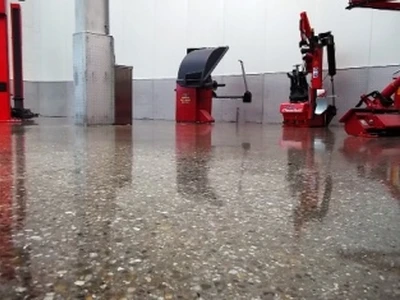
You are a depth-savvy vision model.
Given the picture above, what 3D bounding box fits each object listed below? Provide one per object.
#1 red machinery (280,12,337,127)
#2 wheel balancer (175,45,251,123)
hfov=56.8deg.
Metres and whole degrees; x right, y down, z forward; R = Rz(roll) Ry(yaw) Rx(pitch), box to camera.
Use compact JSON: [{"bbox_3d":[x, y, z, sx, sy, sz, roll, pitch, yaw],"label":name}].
[{"bbox_3d":[1.998,-1.396,6.465,0.820,1.970,0.960,6,7,36],"label":"red machinery"},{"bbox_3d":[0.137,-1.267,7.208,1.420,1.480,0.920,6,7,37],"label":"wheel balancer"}]

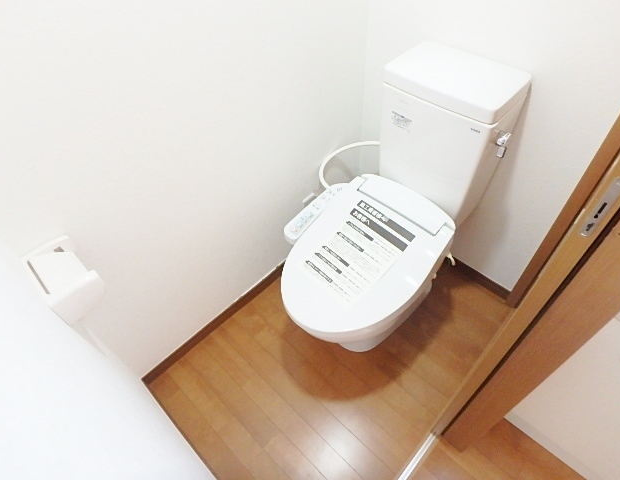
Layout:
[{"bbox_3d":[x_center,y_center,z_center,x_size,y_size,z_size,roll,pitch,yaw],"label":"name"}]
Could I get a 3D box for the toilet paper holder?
[{"bbox_3d":[-0.489,0.078,0.787,0.154,0.079,0.096,35,60,29],"label":"toilet paper holder"}]

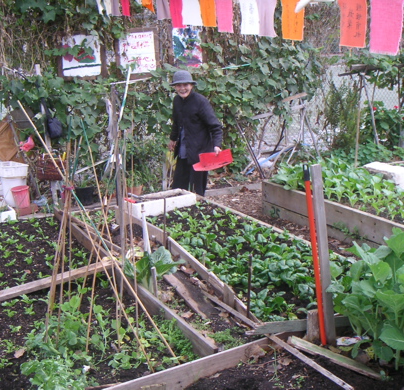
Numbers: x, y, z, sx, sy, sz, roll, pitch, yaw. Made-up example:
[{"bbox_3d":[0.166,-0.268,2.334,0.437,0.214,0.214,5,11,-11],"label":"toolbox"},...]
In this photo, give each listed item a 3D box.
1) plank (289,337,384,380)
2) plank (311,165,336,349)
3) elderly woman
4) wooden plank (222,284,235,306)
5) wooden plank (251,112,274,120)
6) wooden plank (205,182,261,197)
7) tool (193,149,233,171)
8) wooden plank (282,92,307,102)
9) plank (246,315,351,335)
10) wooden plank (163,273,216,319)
[{"bbox_3d":[0.647,0.805,2.815,0.494,0.030,0.080,14,18,39],"label":"plank"},{"bbox_3d":[0.630,0.326,2.955,0.048,0.985,0.045,-10,14,-11],"label":"plank"},{"bbox_3d":[-0.089,-0.578,6.000,0.520,1.480,0.420,6,14,25],"label":"elderly woman"},{"bbox_3d":[0.178,0.648,3.645,0.027,0.110,0.140,-8,15,-23],"label":"wooden plank"},{"bbox_3d":[0.778,-1.024,7.400,0.320,0.045,0.030,-17,18,-21],"label":"wooden plank"},{"bbox_3d":[0.376,-0.068,6.825,0.780,0.085,0.040,-7,15,-18],"label":"wooden plank"},{"bbox_3d":[0.107,-0.356,5.800,0.380,0.200,0.170,-5,13,18],"label":"tool"},{"bbox_3d":[1.199,-1.260,7.400,0.360,0.045,0.030,-19,19,-21],"label":"wooden plank"},{"bbox_3d":[0.504,0.674,2.950,0.580,0.062,0.030,-2,13,-10],"label":"plank"},{"bbox_3d":[-0.087,0.659,3.829,0.130,0.030,0.760,-8,15,-21],"label":"wooden plank"}]

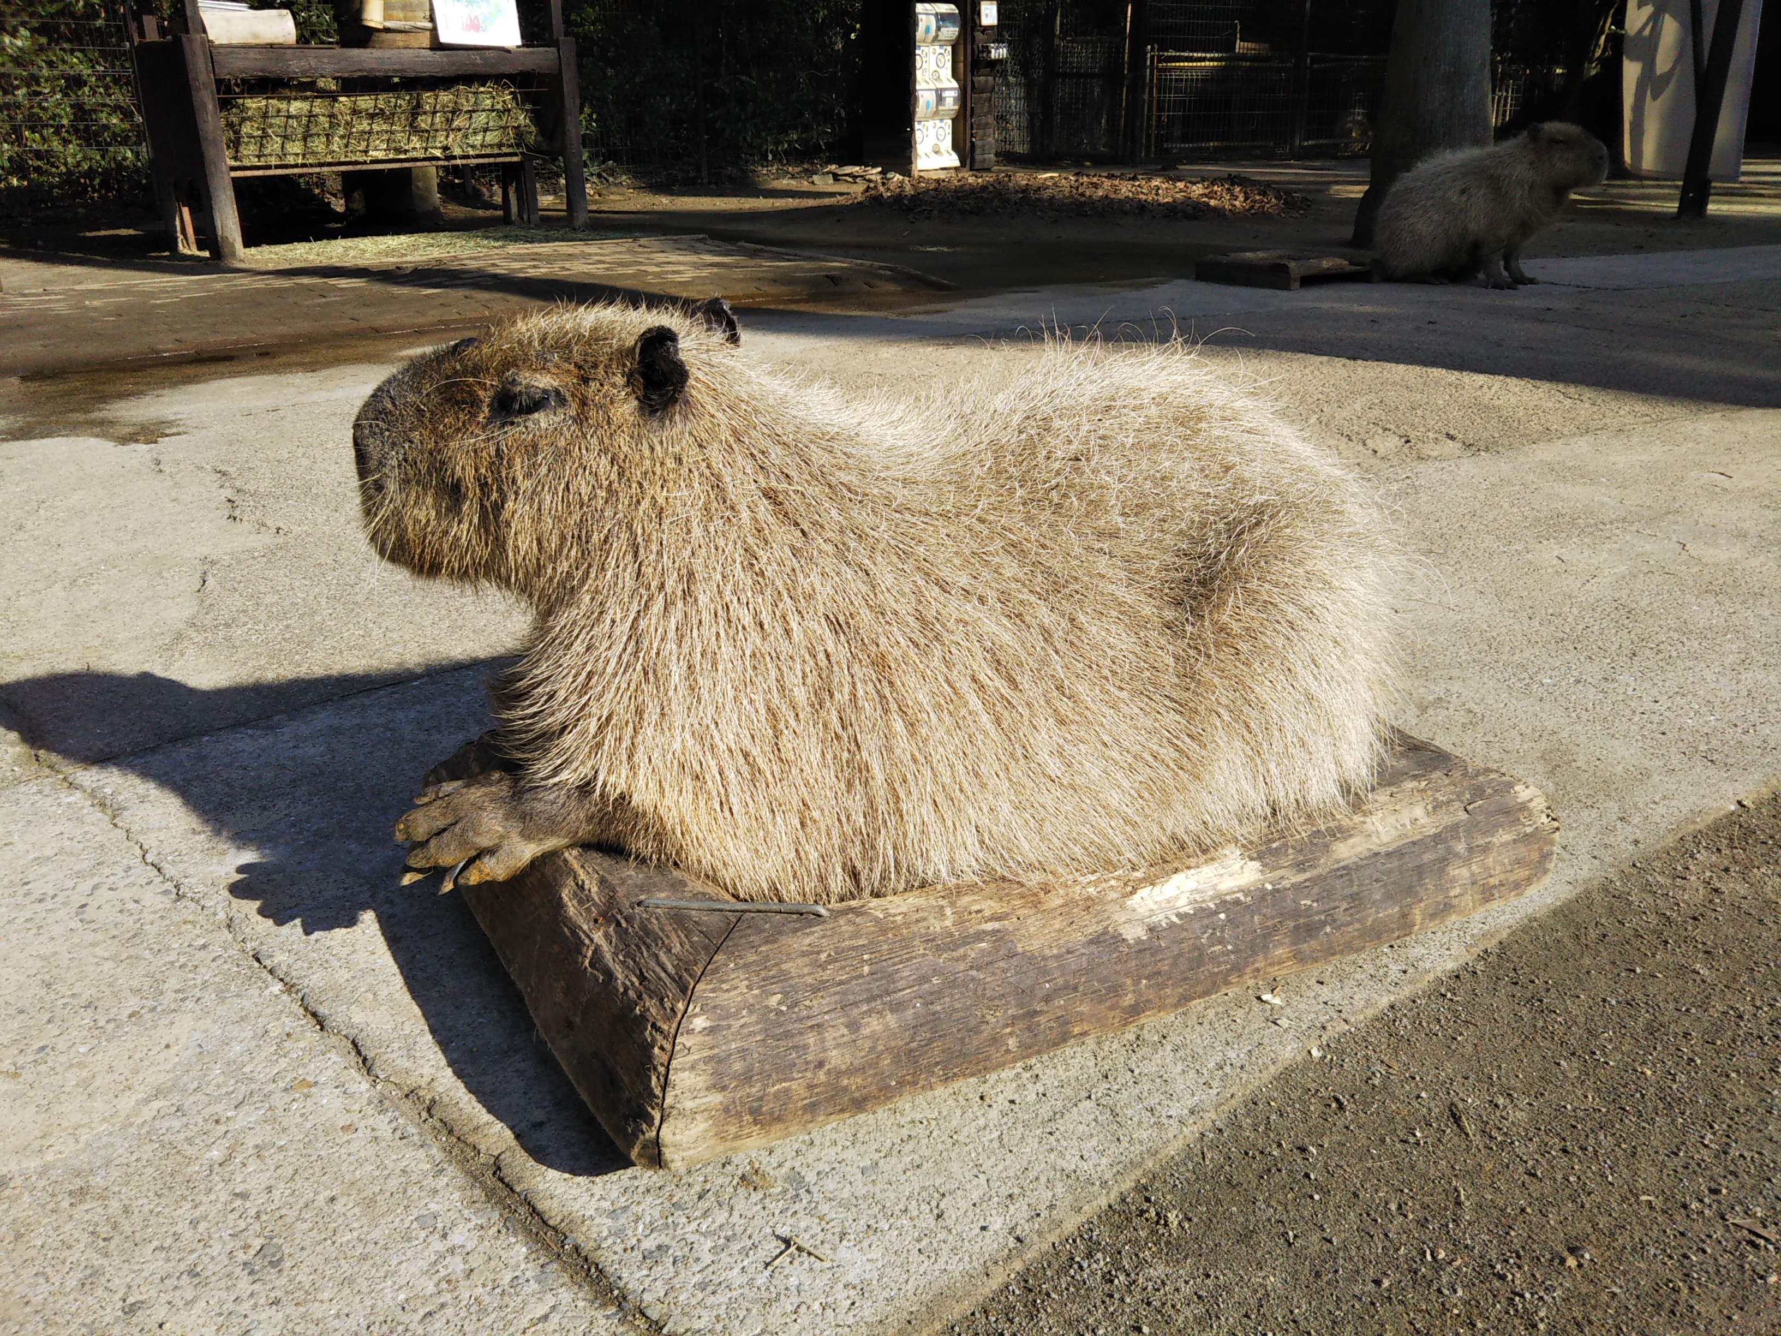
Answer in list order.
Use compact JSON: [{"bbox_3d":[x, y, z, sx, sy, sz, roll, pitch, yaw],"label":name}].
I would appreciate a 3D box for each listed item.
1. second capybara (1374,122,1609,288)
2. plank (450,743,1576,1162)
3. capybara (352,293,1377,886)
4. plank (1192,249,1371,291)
[{"bbox_3d":[2.383,-1.845,6.135,0.803,0.608,0.360,8,22,20],"label":"second capybara"},{"bbox_3d":[0.077,0.132,1.683,1.002,0.108,0.723,-11,24,-27],"label":"plank"},{"bbox_3d":[0.048,-0.116,1.517,1.064,0.534,0.412,-11,24,-24],"label":"capybara"},{"bbox_3d":[1.614,-1.623,6.280,0.463,0.090,0.465,-15,25,-33],"label":"plank"}]

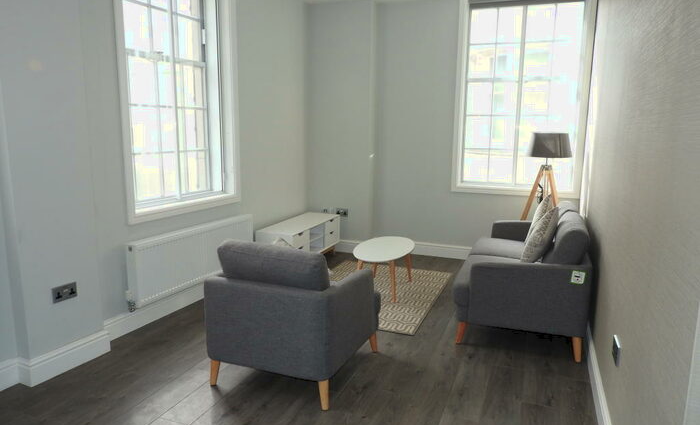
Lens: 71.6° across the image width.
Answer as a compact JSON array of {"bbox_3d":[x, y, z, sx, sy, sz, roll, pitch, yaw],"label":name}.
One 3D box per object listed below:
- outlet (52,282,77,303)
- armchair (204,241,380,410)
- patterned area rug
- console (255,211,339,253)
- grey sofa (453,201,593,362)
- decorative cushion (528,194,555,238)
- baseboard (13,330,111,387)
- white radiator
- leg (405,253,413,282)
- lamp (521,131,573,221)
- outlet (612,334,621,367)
[{"bbox_3d":[-1.641,0.466,2.799,0.010,0.086,0.146,5,10,23],"label":"outlet"},{"bbox_3d":[-0.300,0.512,2.883,0.770,0.830,0.800,4,10,21],"label":"armchair"},{"bbox_3d":[0.204,0.690,4.352,1.140,0.012,1.680,4,10,21],"label":"patterned area rug"},{"bbox_3d":[-0.501,0.336,5.050,0.420,0.465,1.190,4,10,20],"label":"console"},{"bbox_3d":[1.322,0.384,3.816,0.810,0.820,1.640,4,10,20],"label":"grey sofa"},{"bbox_3d":[1.559,0.098,3.967,0.140,0.430,0.430,24,12,4],"label":"decorative cushion"},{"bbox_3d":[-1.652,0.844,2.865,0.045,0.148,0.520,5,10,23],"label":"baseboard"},{"bbox_3d":[-1.204,0.336,3.938,0.095,0.445,1.390,5,10,23],"label":"white radiator"},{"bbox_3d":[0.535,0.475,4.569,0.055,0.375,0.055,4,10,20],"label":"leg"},{"bbox_3d":[1.839,-0.066,4.764,0.550,1.410,0.550,4,10,20],"label":"lamp"},{"bbox_3d":[1.166,0.599,2.118,0.012,0.086,0.146,4,10,21],"label":"outlet"}]

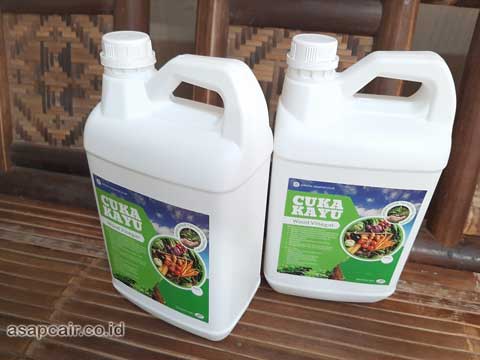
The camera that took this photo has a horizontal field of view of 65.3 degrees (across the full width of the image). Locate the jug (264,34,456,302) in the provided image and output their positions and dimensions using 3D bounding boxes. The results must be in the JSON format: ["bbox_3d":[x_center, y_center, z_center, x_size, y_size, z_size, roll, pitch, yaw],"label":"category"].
[{"bbox_3d":[0.127,-0.004,0.443,0.184,0.306,0.126,5,34,3],"label":"jug"}]

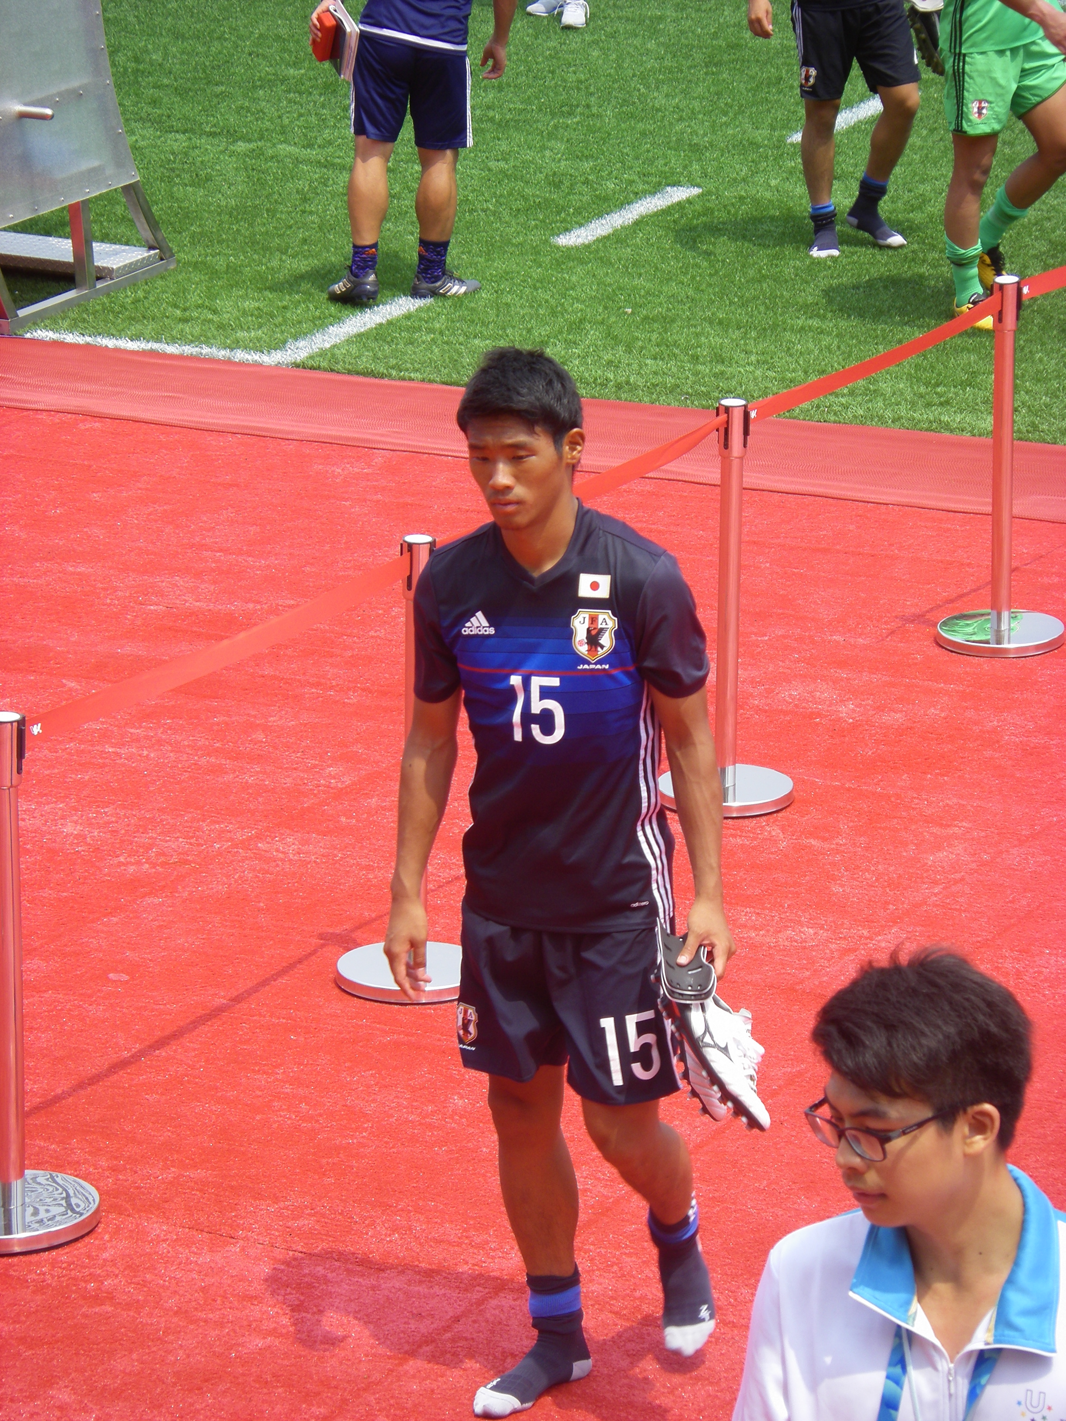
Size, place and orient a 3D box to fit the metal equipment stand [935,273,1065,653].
[{"bbox_3d":[1.206,-0.631,13.347,0.320,0.938,0.320,1,16,0],"label":"metal equipment stand"}]

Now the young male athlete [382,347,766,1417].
[{"bbox_3d":[0.102,0.262,8.648,0.570,1.770,0.530,7,17,21],"label":"young male athlete"}]

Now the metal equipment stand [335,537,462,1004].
[{"bbox_3d":[-0.236,0.102,10.698,0.320,0.938,0.320,1,16,0],"label":"metal equipment stand"}]

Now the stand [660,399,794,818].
[{"bbox_3d":[0.454,-0.253,12.069,0.320,0.938,0.320,1,16,0],"label":"stand"}]

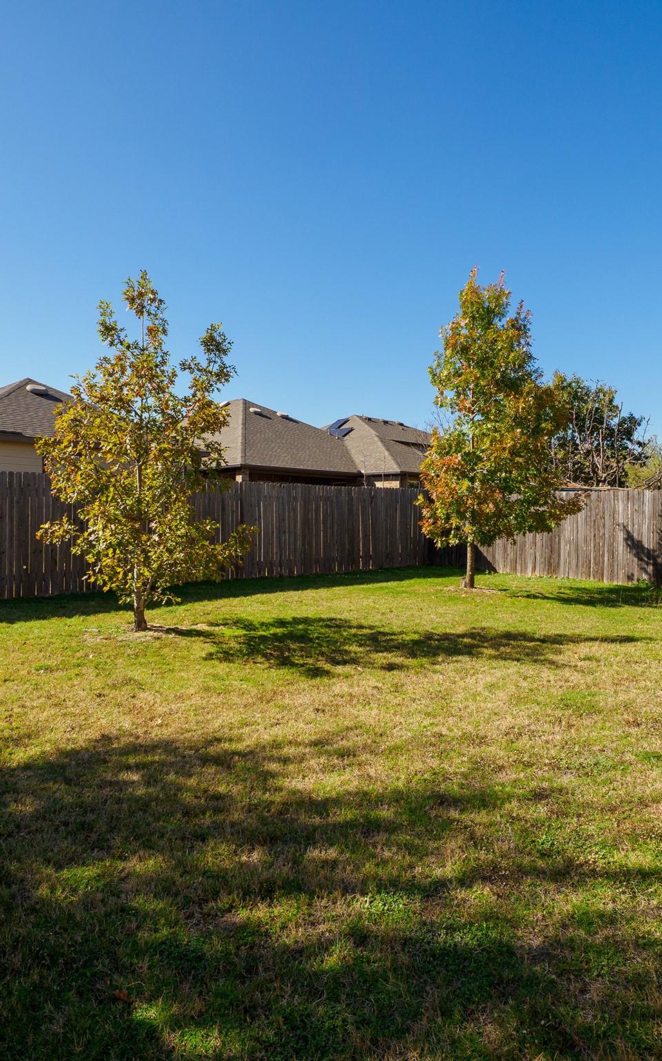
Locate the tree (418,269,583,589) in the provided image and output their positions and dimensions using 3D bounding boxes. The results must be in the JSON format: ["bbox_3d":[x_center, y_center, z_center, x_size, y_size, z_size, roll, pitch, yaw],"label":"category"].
[{"bbox_3d":[2.950,-1.780,11.450,2.880,5.600,2.750,0,0,0],"label":"tree"}]

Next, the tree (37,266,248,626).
[{"bbox_3d":[-1.980,-0.860,6.980,2.350,3.920,2.450,0,0,0],"label":"tree"}]

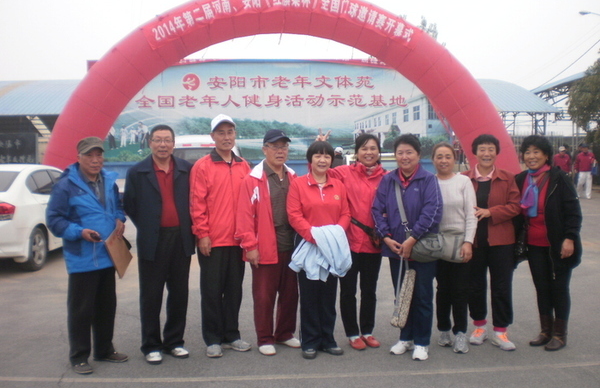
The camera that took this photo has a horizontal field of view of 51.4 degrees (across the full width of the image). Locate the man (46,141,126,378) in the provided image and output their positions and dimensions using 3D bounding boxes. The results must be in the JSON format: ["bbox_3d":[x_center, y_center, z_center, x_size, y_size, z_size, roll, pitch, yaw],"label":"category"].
[{"bbox_3d":[-1.502,0.410,4.430,0.510,1.630,0.370,-2,4,-34],"label":"man"}]

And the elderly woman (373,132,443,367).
[{"bbox_3d":[0.775,0.372,4.498,0.520,1.601,0.400,1,4,13],"label":"elderly woman"}]

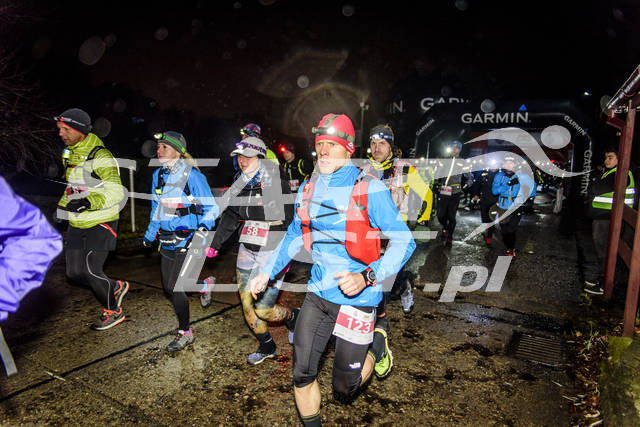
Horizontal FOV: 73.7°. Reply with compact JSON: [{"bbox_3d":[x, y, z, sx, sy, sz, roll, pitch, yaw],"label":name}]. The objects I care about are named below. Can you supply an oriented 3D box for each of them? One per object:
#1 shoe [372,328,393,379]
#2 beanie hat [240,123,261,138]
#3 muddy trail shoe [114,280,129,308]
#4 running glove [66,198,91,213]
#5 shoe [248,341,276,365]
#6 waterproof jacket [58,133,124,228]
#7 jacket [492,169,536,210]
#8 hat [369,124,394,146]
[{"bbox_3d":[0.354,0.801,2.440,0.110,0.280,0.100,-7,8,-40],"label":"shoe"},{"bbox_3d":[-0.741,-0.888,4.650,0.210,0.160,0.180,-4,7,-40],"label":"beanie hat"},{"bbox_3d":[-1.762,0.725,3.750,0.120,0.280,0.100,27,-12,-39],"label":"muddy trail shoe"},{"bbox_3d":[-1.820,-0.061,3.220,0.160,0.100,0.090,-6,8,-14],"label":"running glove"},{"bbox_3d":[-0.408,0.991,3.030,0.250,0.120,0.095,-9,11,-41],"label":"shoe"},{"bbox_3d":[-1.819,-0.273,3.420,0.470,0.700,0.380,6,8,38],"label":"waterproof jacket"},{"bbox_3d":[3.279,-0.418,7.200,0.660,0.680,0.420,4,7,26],"label":"jacket"},{"bbox_3d":[0.471,-0.592,3.240,0.180,0.165,0.220,5,8,30],"label":"hat"}]

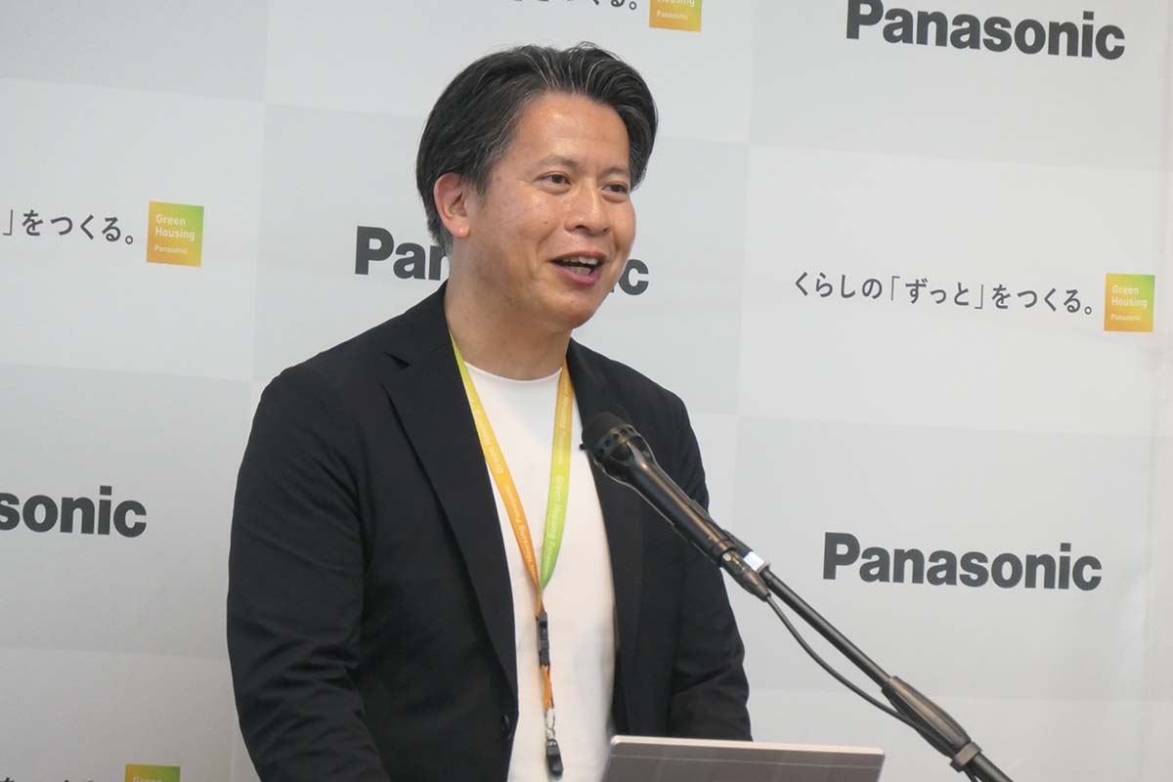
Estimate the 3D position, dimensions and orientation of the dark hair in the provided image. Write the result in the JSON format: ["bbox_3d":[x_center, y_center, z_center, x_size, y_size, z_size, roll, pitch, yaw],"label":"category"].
[{"bbox_3d":[-0.043,-0.208,8.500,0.187,0.195,0.215,8,-8,-37],"label":"dark hair"}]

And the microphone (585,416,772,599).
[{"bbox_3d":[0.076,0.098,8.280,0.224,0.044,0.044,45,21,22],"label":"microphone"}]

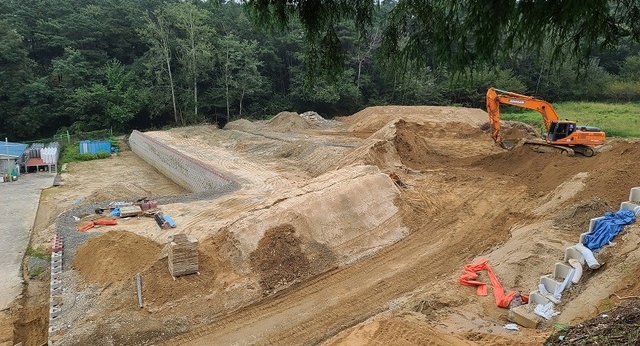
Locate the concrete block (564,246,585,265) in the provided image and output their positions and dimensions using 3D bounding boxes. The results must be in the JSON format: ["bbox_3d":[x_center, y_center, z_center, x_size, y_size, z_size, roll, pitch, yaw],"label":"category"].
[{"bbox_3d":[9.874,3.182,17.661,0.520,0.520,0.680,-5,13,-25],"label":"concrete block"}]

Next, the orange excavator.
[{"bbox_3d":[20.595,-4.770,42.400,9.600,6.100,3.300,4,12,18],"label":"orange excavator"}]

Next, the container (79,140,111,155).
[{"bbox_3d":[-33.664,-3.687,69.000,4.400,2.300,2.300,-2,12,-10],"label":"container"}]

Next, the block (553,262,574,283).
[{"bbox_3d":[9.260,3.720,17.361,0.520,0.520,0.680,-5,13,-25],"label":"block"}]

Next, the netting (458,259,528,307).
[{"bbox_3d":[7.100,4.430,18.700,1.600,0.900,2.600,-8,14,-33],"label":"netting"}]

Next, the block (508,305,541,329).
[{"bbox_3d":[7.739,5.350,17.074,0.700,0.320,1.080,-5,12,-22],"label":"block"}]

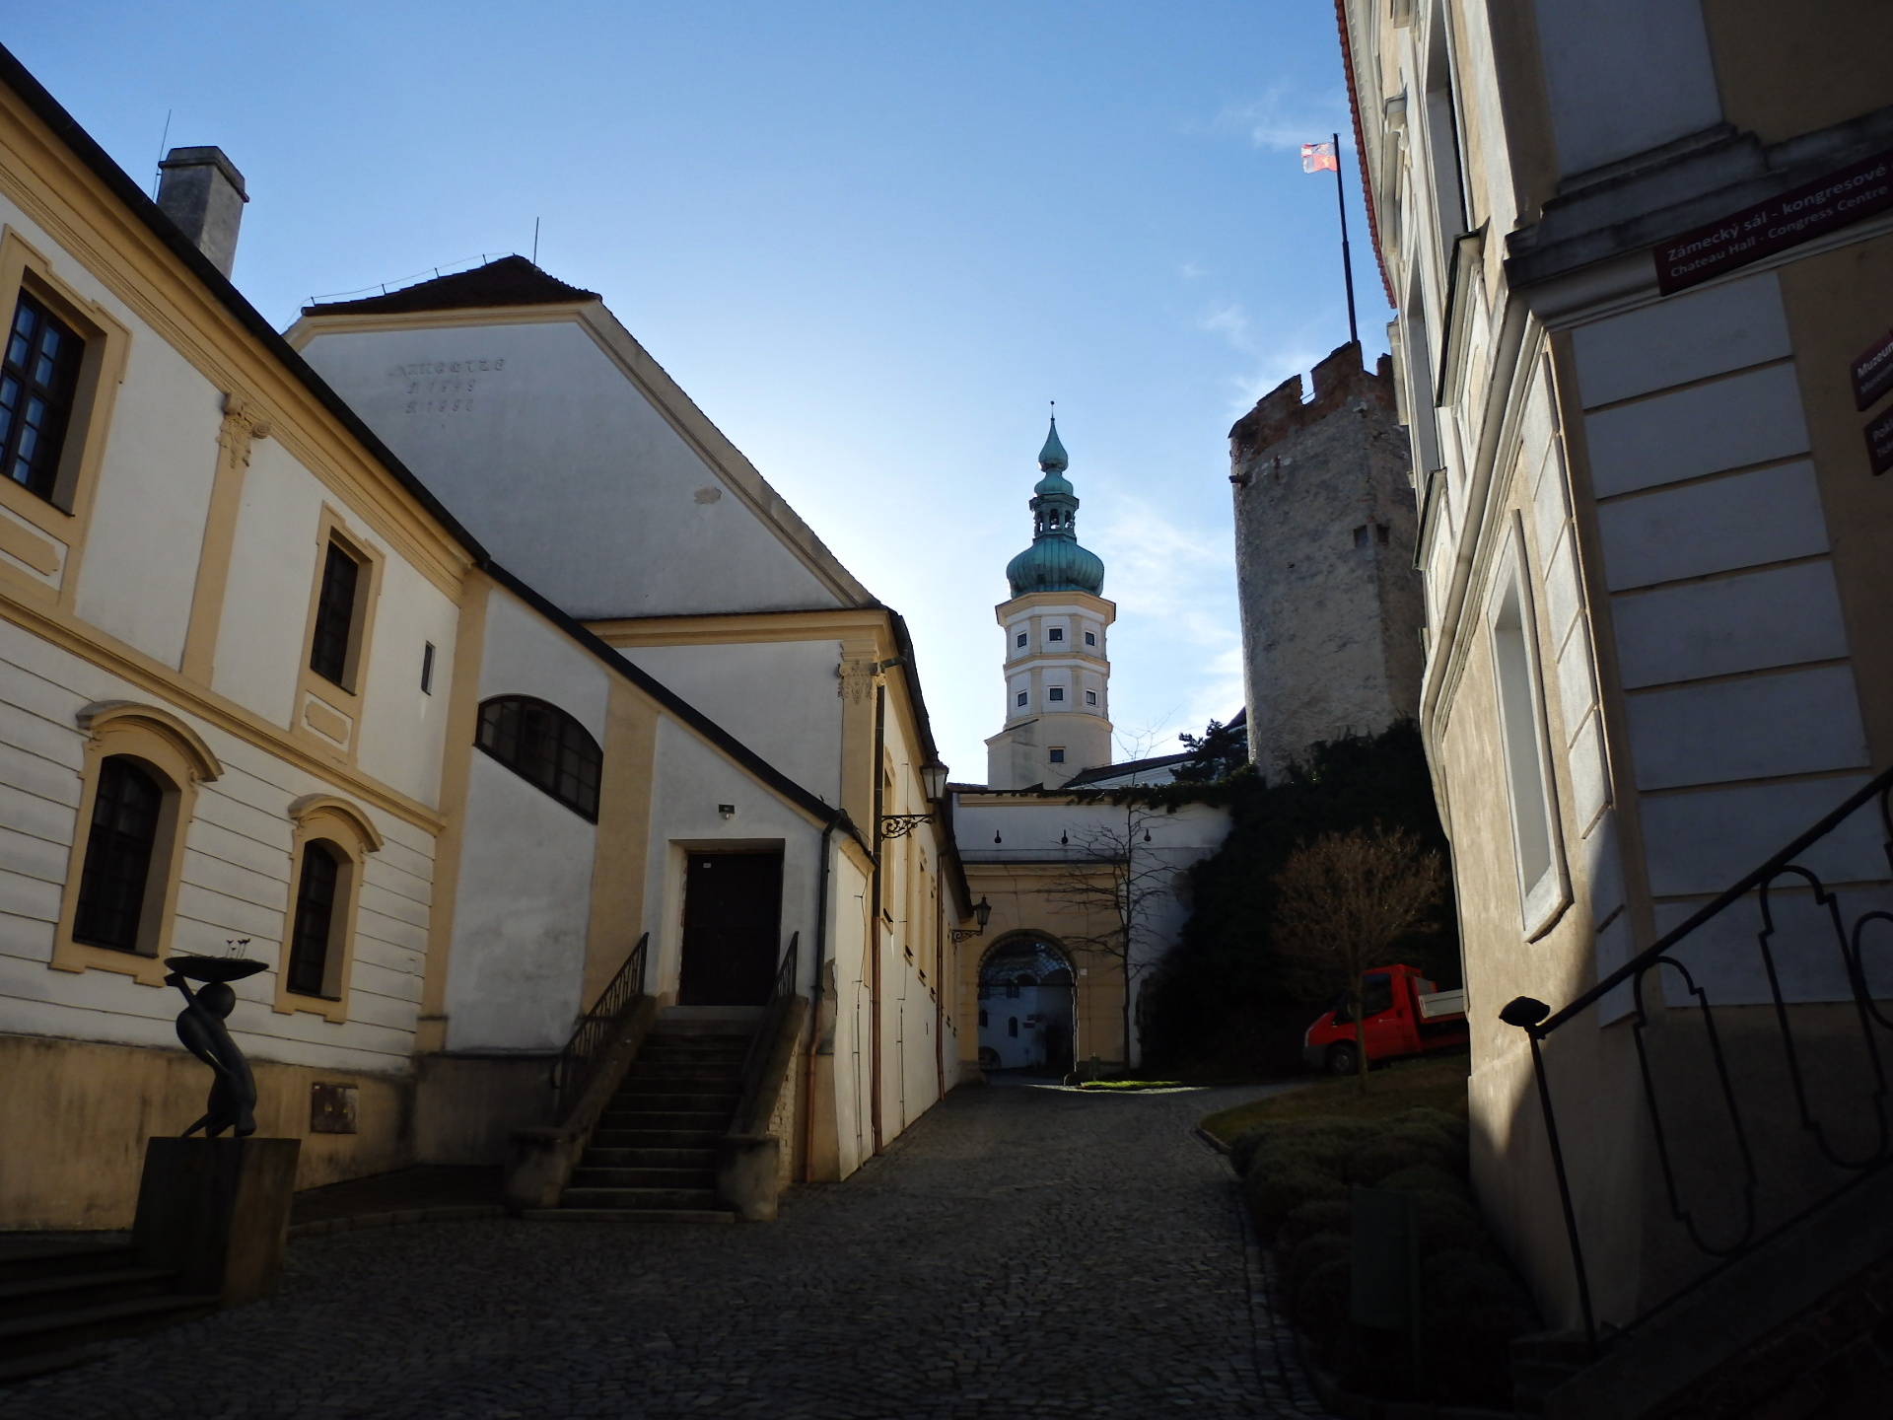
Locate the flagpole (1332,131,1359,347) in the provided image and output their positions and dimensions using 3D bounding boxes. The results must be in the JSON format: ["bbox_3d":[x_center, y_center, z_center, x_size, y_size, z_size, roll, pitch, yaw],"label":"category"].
[{"bbox_3d":[18.329,-21.752,62.713,0.200,11.900,0.200,-2,-17,5],"label":"flagpole"}]

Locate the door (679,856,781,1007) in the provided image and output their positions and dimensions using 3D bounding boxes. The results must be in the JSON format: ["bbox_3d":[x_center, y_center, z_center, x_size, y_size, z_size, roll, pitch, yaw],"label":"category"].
[{"bbox_3d":[-2.700,2.759,17.207,1.280,1.940,0.100,-2,-17,5],"label":"door"}]

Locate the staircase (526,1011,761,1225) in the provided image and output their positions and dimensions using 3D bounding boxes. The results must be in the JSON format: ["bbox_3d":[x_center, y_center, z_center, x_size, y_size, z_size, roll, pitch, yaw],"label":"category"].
[{"bbox_3d":[-2.805,4.220,14.660,2.250,2.200,3.200,-2,-17,5],"label":"staircase"}]

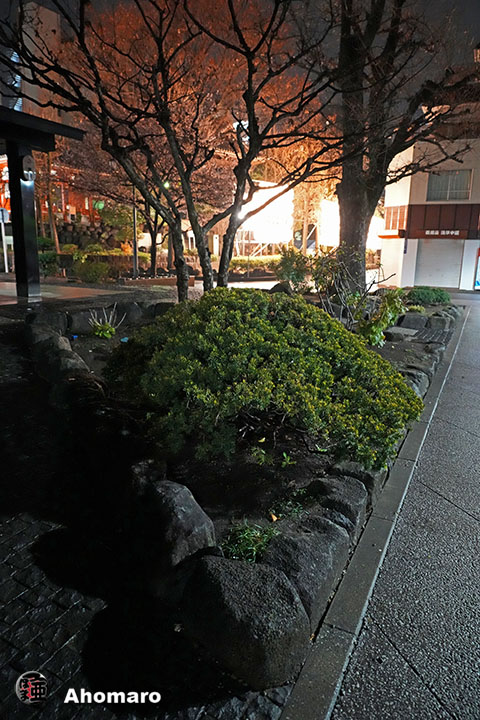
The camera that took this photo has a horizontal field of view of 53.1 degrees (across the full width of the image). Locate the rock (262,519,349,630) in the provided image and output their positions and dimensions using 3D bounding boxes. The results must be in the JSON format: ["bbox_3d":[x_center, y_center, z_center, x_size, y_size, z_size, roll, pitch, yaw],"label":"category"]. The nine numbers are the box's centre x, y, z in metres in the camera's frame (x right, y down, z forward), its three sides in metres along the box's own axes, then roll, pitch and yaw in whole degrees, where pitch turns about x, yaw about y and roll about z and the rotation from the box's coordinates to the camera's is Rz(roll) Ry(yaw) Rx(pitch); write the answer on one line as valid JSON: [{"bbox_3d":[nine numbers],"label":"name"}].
[{"bbox_3d":[0.283,0.918,2.224,0.330,0.210,0.600,7,13,26],"label":"rock"}]

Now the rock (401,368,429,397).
[{"bbox_3d":[1.989,0.286,5.600,0.450,0.320,0.500,7,12,26],"label":"rock"}]

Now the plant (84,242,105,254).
[{"bbox_3d":[-6.366,-4.856,21.000,0.900,0.600,0.750,1,11,0],"label":"plant"}]

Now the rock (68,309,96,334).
[{"bbox_3d":[-2.775,-0.664,8.632,0.380,0.420,0.600,7,13,26],"label":"rock"}]

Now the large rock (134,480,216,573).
[{"bbox_3d":[-0.315,0.794,2.435,0.360,0.340,0.500,-2,12,-16],"label":"large rock"}]

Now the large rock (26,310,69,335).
[{"bbox_3d":[-3.185,-0.593,7.900,0.680,0.420,0.500,1,11,0],"label":"large rock"}]

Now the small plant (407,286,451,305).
[{"bbox_3d":[5.812,-1.989,14.800,1.350,0.520,1.100,1,11,0],"label":"small plant"}]

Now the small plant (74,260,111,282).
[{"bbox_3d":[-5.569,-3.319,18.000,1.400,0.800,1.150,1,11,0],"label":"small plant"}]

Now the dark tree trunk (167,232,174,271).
[{"bbox_3d":[-3.909,-6.103,27.000,0.360,2.090,0.360,1,12,0],"label":"dark tree trunk"}]

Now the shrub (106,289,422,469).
[{"bbox_3d":[0.200,-0.100,4.350,2.800,1.050,2.450,1,11,0],"label":"shrub"}]

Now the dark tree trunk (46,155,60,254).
[{"bbox_3d":[-8.548,-7.127,22.000,0.550,4.800,0.500,1,11,0],"label":"dark tree trunk"}]

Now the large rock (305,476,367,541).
[{"bbox_3d":[0.551,0.810,2.749,0.330,0.220,0.460,7,13,26],"label":"large rock"}]

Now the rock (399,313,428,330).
[{"bbox_3d":[3.378,-0.764,9.400,0.560,0.360,0.450,1,11,0],"label":"rock"}]

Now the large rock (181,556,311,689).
[{"bbox_3d":[0.042,0.949,1.851,0.430,0.290,0.400,7,13,26],"label":"large rock"}]

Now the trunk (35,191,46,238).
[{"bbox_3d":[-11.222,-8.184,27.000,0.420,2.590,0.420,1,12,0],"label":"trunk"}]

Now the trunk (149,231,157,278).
[{"bbox_3d":[-4.375,-5.275,24.000,0.360,2.340,0.360,1,12,0],"label":"trunk"}]

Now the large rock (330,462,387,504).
[{"bbox_3d":[0.779,0.746,3.179,0.320,0.180,0.520,7,13,26],"label":"large rock"}]

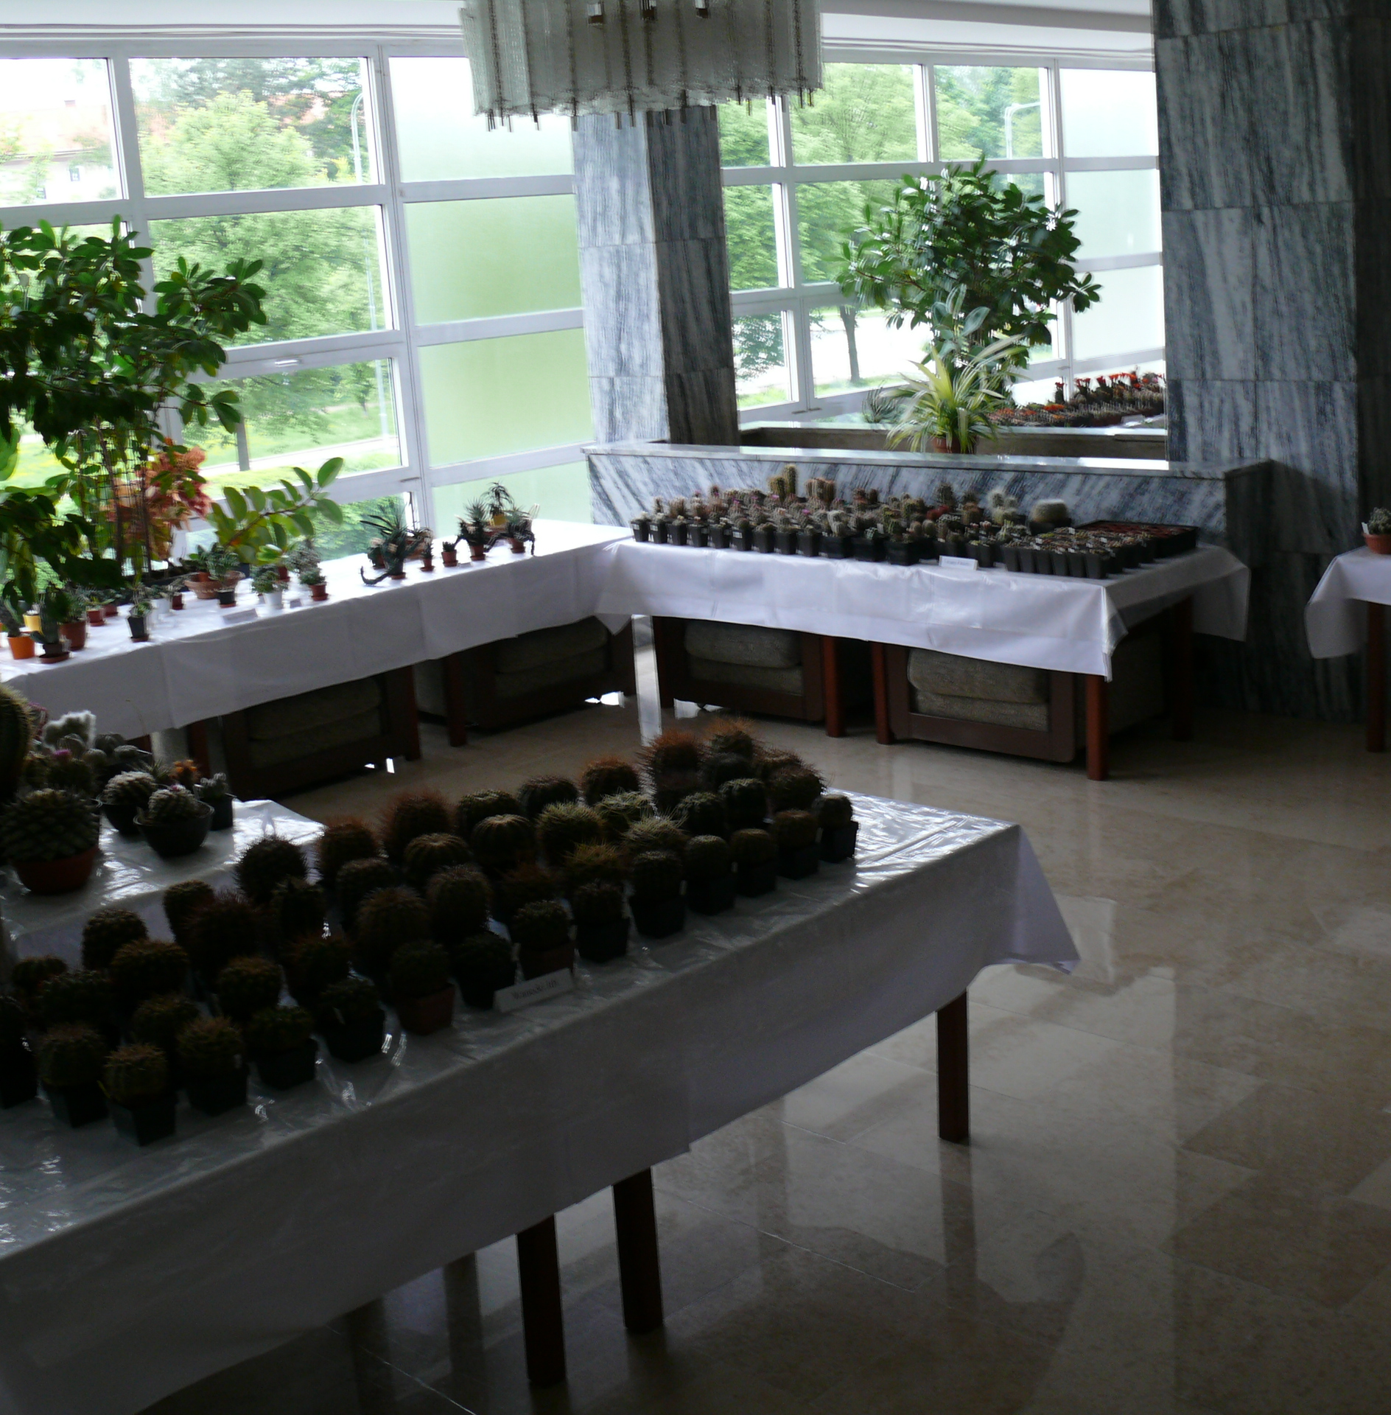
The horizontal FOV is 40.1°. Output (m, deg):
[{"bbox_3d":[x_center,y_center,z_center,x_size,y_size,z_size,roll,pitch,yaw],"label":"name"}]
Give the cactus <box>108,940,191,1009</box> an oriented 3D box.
[{"bbox_3d":[-0.909,0.445,3.175,0.131,0.115,0.131,10,19,44],"label":"cactus"}]

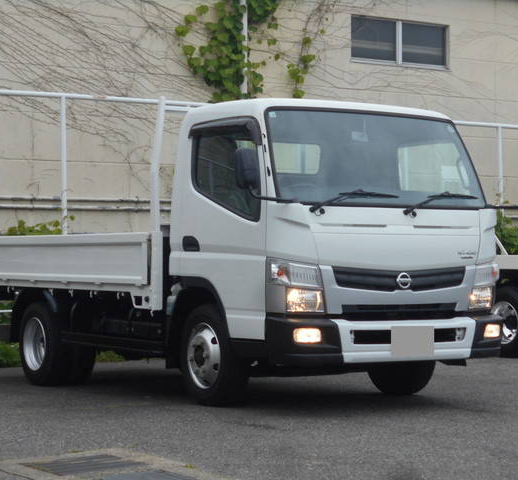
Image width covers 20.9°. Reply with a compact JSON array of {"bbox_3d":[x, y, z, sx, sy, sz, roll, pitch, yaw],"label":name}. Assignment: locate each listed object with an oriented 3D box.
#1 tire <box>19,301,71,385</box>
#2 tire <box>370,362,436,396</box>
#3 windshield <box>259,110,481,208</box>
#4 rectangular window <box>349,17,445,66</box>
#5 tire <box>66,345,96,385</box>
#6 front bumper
[{"bbox_3d":[-1.860,0.901,12.203,0.205,0.720,0.720,1,-2,-33],"label":"tire"},{"bbox_3d":[1.080,0.830,10.739,0.205,0.720,0.720,1,-2,-33],"label":"tire"},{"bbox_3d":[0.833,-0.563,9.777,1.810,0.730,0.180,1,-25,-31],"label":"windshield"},{"bbox_3d":[2.124,-2.919,20.916,1.800,0.700,0.100,1,-1,-30],"label":"rectangular window"},{"bbox_3d":[-1.671,0.904,12.325,0.205,0.720,0.720,1,-2,-33],"label":"tire"},{"bbox_3d":[0.951,0.673,9.555,1.960,0.340,0.310,1,-1,-31],"label":"front bumper"}]

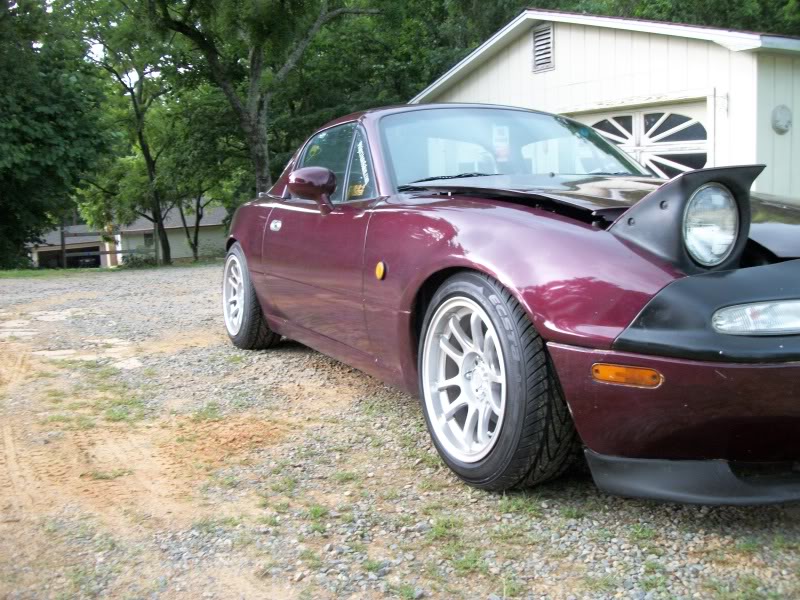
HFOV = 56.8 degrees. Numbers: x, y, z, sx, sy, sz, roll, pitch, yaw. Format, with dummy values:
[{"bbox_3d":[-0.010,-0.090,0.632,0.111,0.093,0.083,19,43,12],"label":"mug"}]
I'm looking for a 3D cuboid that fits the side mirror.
[{"bbox_3d":[-0.318,-0.402,2.690,0.185,0.165,0.125,-4,8,-27],"label":"side mirror"}]

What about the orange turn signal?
[{"bbox_3d":[0.463,0.152,1.500,0.145,0.041,0.030,5,8,35],"label":"orange turn signal"}]

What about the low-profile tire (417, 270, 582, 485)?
[{"bbox_3d":[0.252,0.207,1.988,0.210,0.580,0.580,0,6,-25],"label":"low-profile tire"}]

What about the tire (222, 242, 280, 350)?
[{"bbox_3d":[-0.798,-0.028,3.986,0.210,0.580,0.580,-1,6,-27],"label":"tire"}]

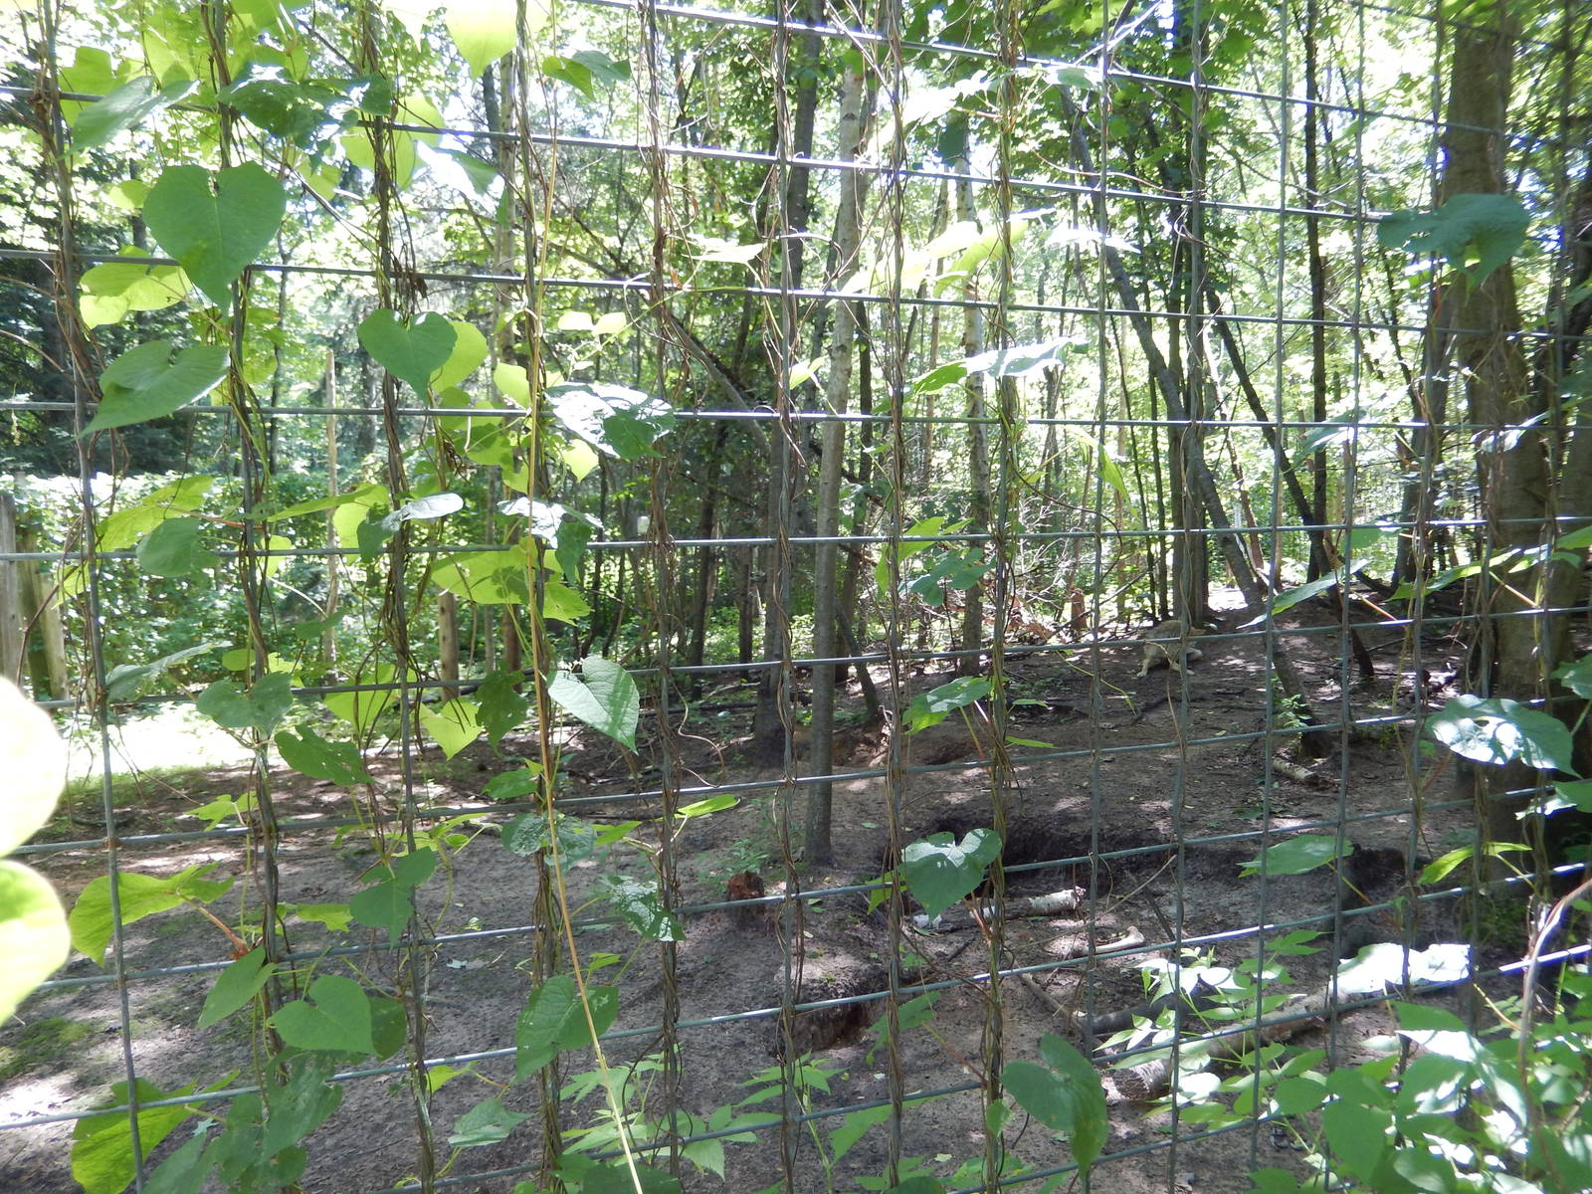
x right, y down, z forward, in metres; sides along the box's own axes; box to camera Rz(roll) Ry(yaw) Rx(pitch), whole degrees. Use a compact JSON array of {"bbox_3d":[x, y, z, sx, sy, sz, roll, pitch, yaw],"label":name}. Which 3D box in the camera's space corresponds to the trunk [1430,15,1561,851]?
[{"bbox_3d":[3.090,-0.650,5.050,0.420,3.700,0.400,-2,7,31],"label":"trunk"}]

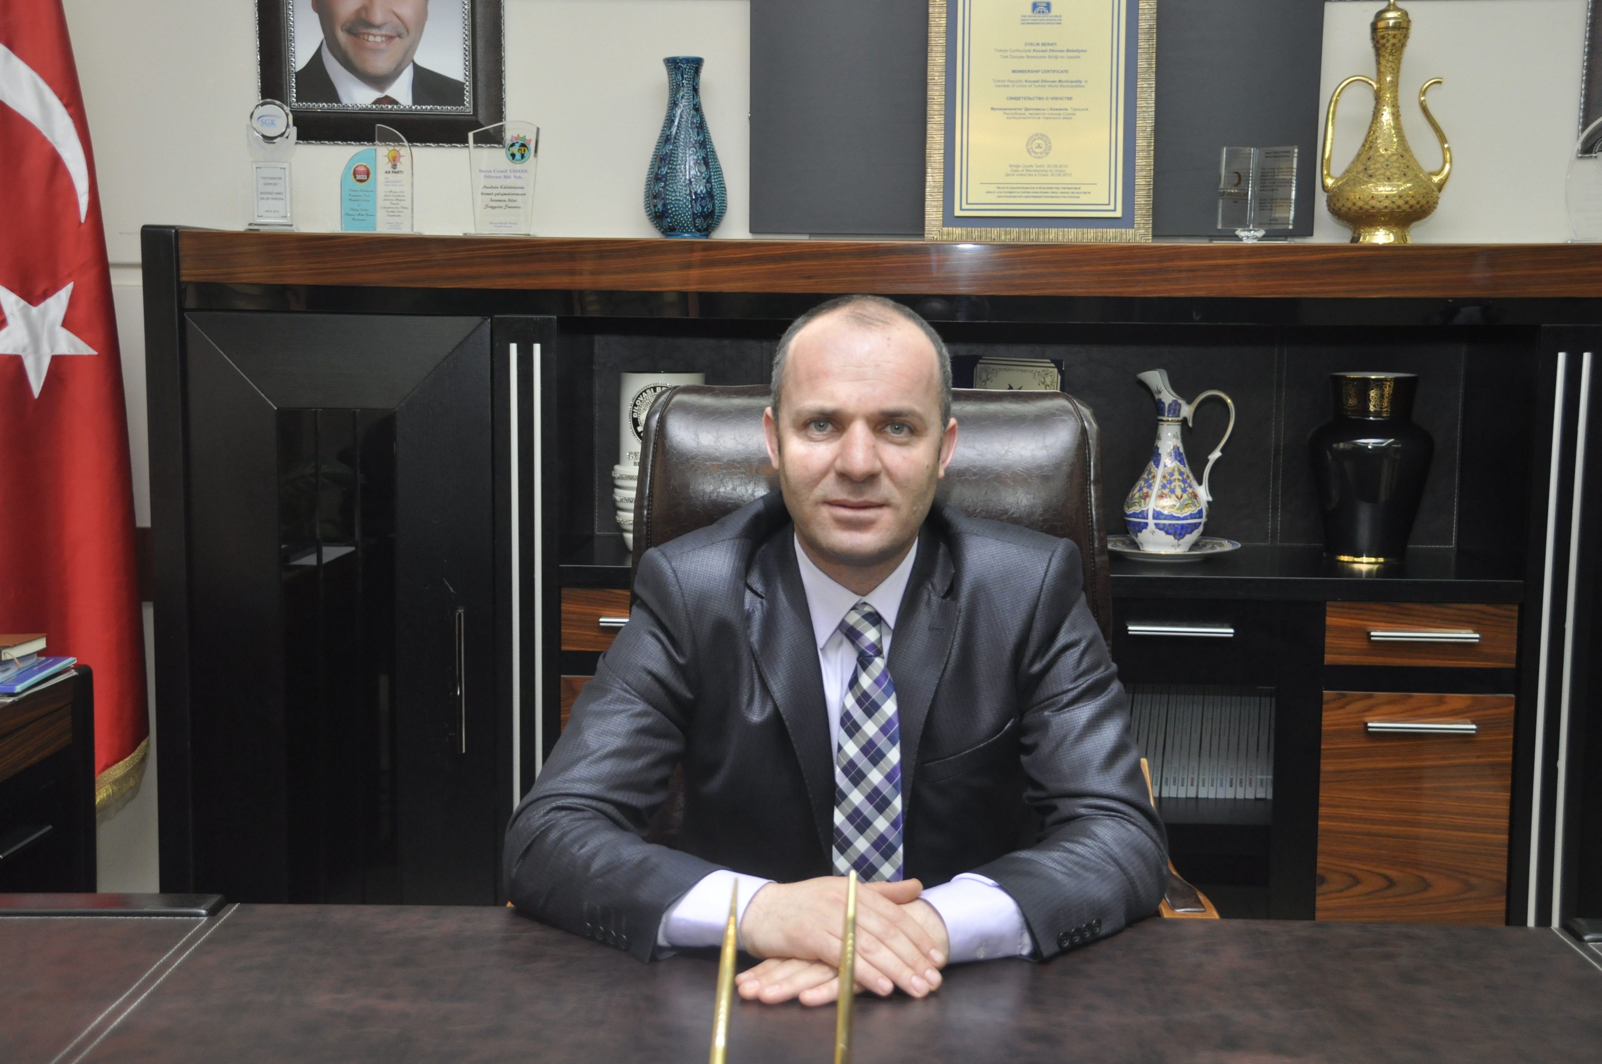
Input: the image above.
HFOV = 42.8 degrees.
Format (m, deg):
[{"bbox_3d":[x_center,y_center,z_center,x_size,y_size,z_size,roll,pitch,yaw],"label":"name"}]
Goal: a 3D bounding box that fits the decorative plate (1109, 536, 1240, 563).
[{"bbox_3d":[0.583,0.029,3.273,0.242,0.026,0.242,1,7,2],"label":"decorative plate"}]

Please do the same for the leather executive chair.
[{"bbox_3d":[0.057,0.443,1.937,0.660,1.140,0.730,1,7,5],"label":"leather executive chair"}]

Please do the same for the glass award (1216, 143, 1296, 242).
[{"bbox_3d":[0.699,-0.518,3.138,0.127,0.150,0.060,1,7,2],"label":"glass award"}]

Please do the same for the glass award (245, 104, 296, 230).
[{"bbox_3d":[-0.825,-0.570,3.185,0.078,0.201,0.055,1,7,2],"label":"glass award"}]

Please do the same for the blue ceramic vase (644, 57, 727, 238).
[{"bbox_3d":[-0.181,-0.598,3.189,0.129,0.285,0.129,1,7,2],"label":"blue ceramic vase"}]

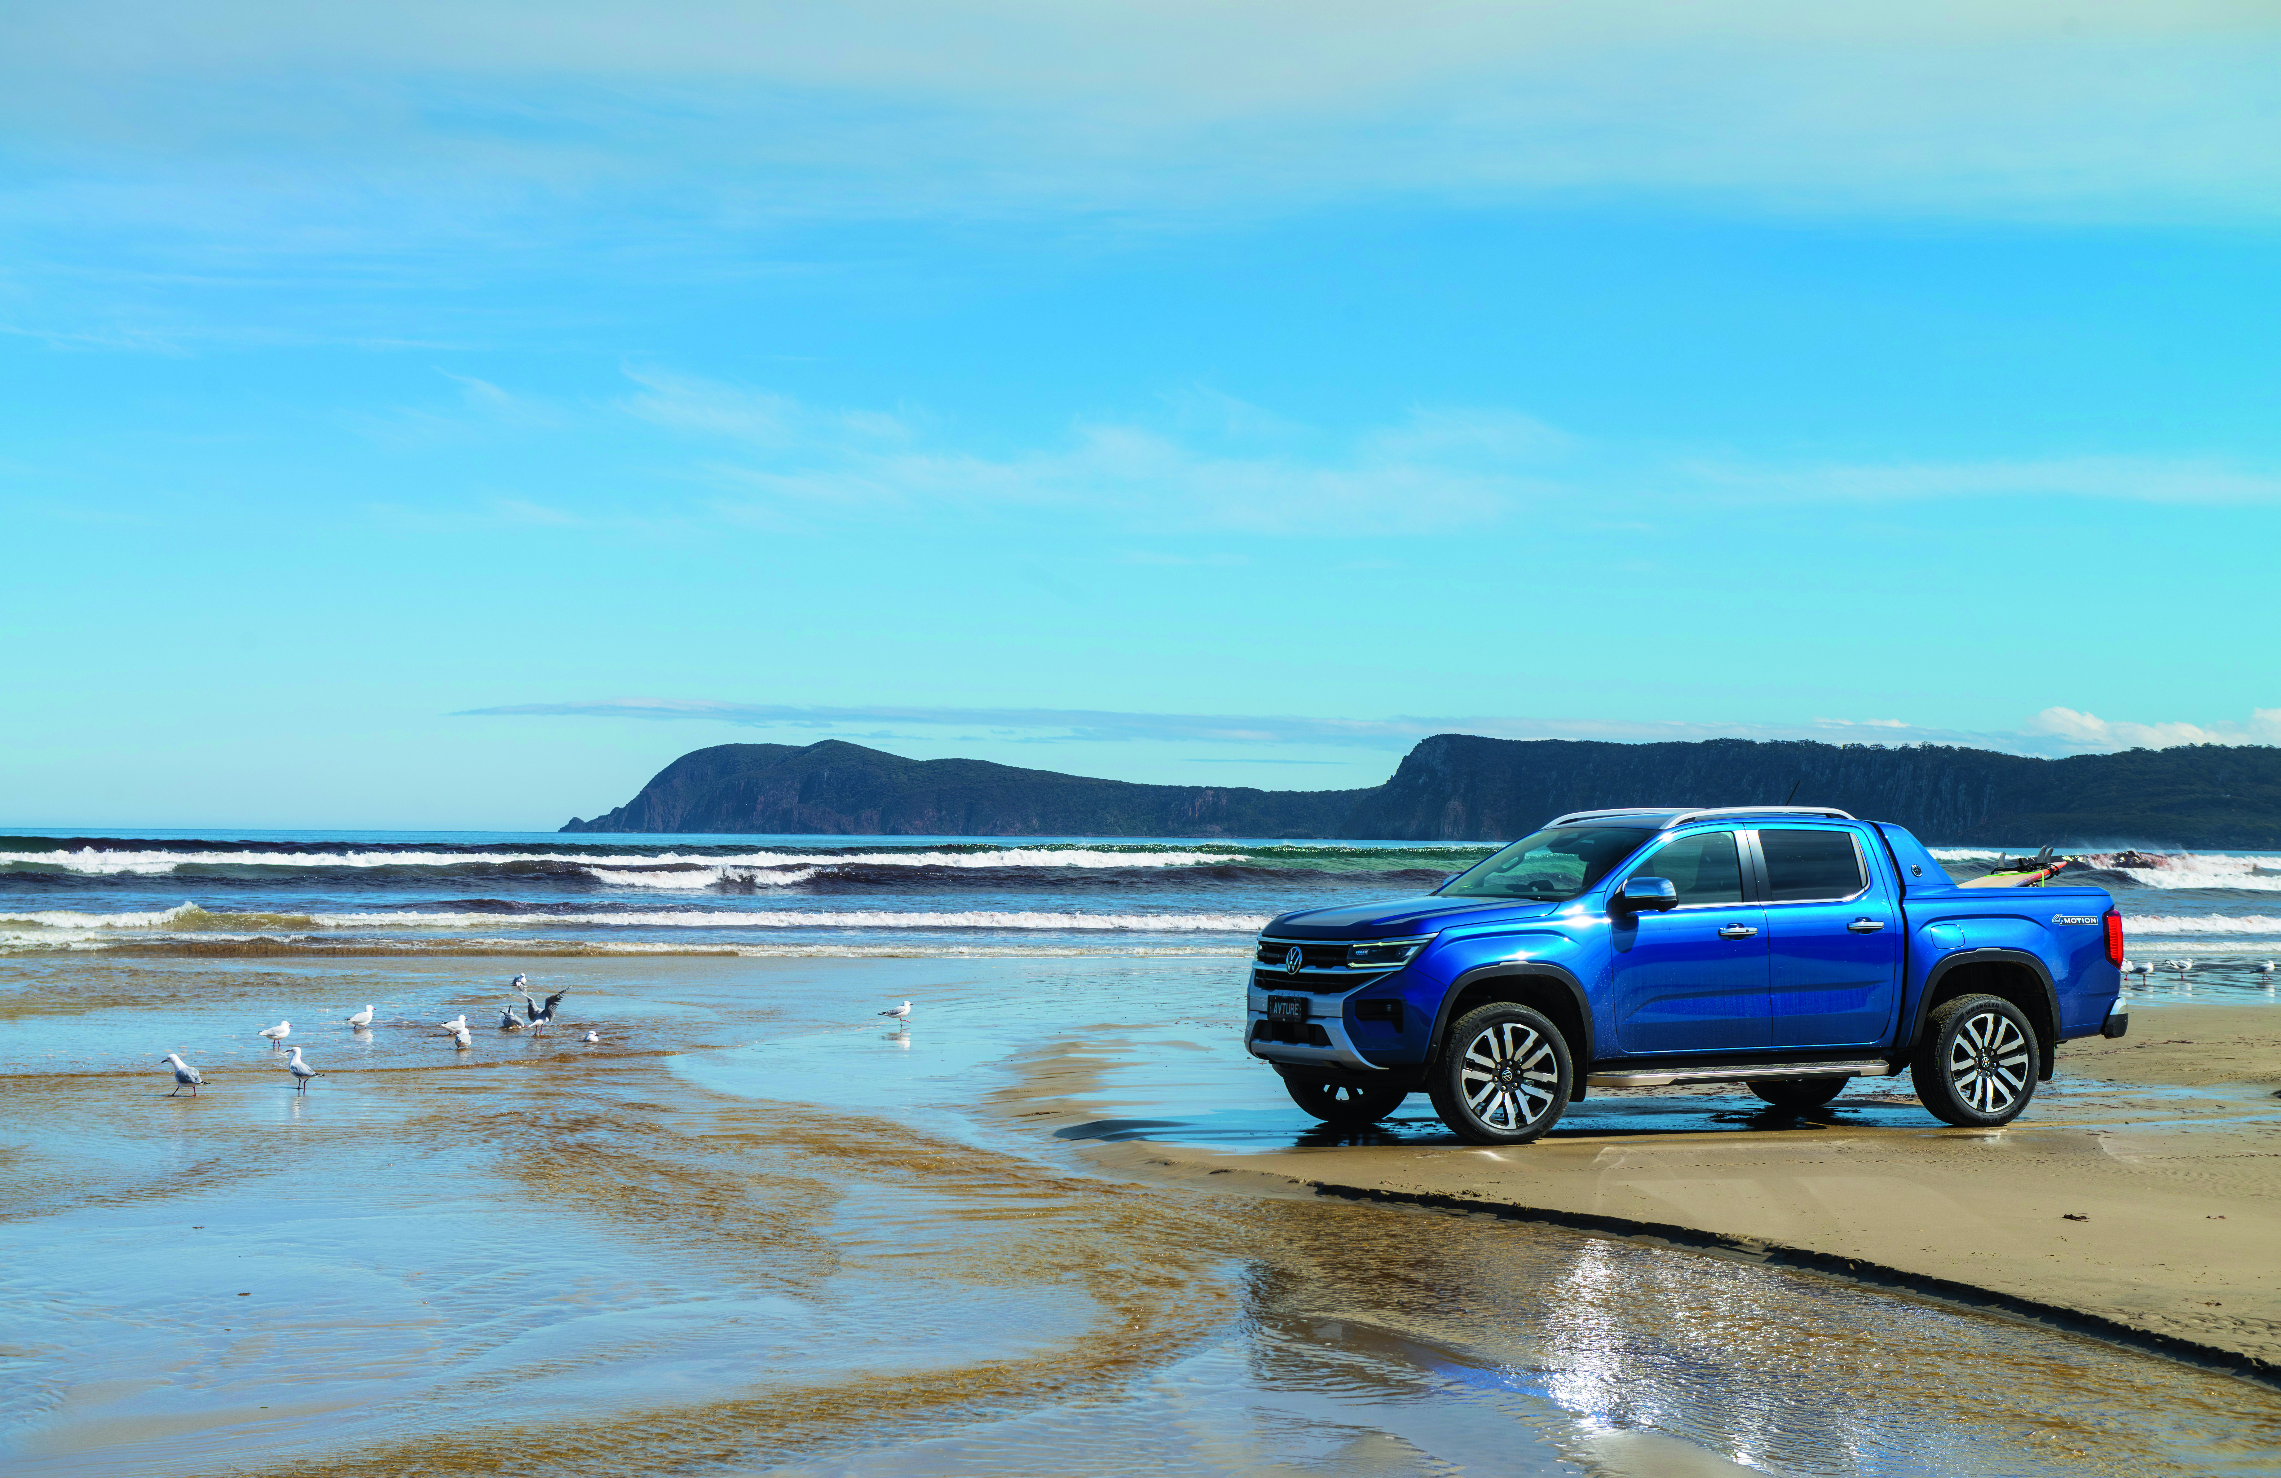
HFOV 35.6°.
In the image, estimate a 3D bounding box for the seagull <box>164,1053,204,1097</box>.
[{"bbox_3d":[-6.100,2.156,22.700,0.325,0.280,0.125,0,-2,6],"label":"seagull"}]

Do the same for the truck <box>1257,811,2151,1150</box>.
[{"bbox_3d":[3.240,1.352,21.100,5.350,1.880,2.030,1,-2,-25],"label":"truck"}]

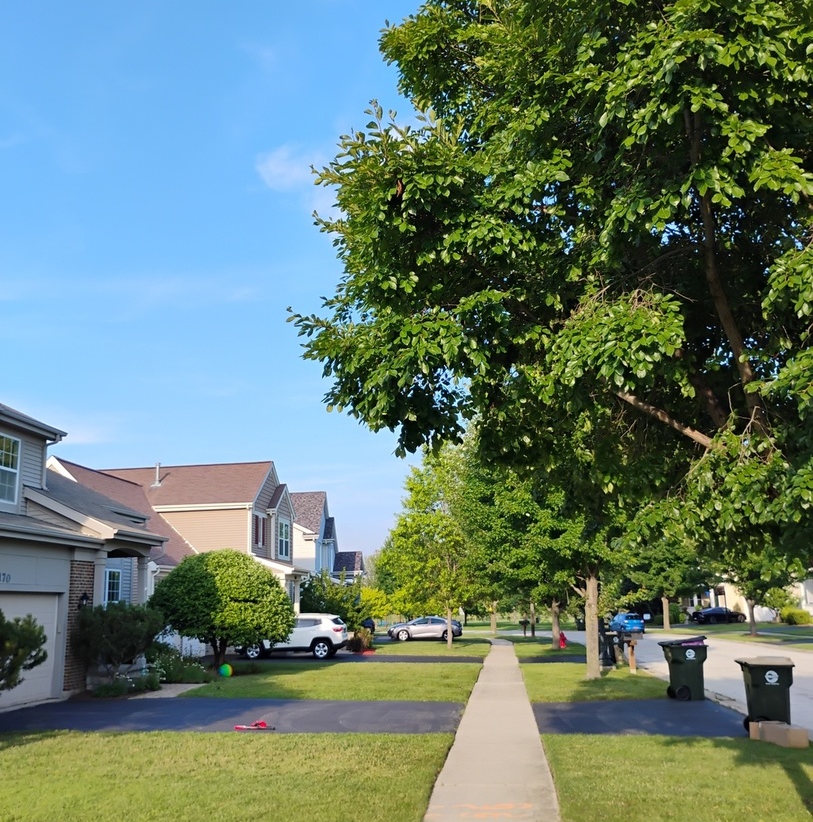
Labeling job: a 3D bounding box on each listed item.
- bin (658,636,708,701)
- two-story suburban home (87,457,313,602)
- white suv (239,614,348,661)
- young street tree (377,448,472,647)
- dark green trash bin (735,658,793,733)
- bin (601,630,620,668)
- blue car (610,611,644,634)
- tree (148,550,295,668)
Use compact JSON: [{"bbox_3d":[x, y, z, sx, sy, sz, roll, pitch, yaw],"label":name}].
[{"bbox_3d":[5.283,4.904,16.645,0.730,1.120,0.630,-2,-13,0],"label":"bin"},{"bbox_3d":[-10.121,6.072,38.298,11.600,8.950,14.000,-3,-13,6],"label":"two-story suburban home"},{"bbox_3d":[-4.593,8.804,34.211,4.400,1.650,1.840,-3,-13,6],"label":"white suv"},{"bbox_3d":[1.384,6.773,44.110,5.600,10.052,5.600,-3,-13,6],"label":"young street tree"},{"bbox_3d":[5.043,4.006,12.356,0.720,1.030,0.630,-3,-13,8],"label":"dark green trash bin"},{"bbox_3d":[6.738,7.787,28.619,0.730,1.050,0.630,-3,-13,4],"label":"bin"},{"bbox_3d":[16.418,16.003,65.766,1.780,1.470,4.450,-1,-13,-2],"label":"blue car"},{"bbox_3d":[-6.005,6.455,28.556,4.685,3.759,4.880,-3,-13,6],"label":"tree"}]

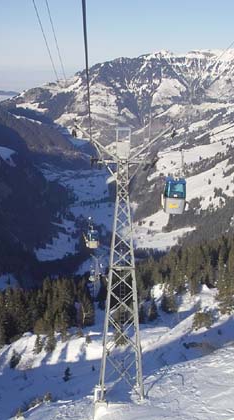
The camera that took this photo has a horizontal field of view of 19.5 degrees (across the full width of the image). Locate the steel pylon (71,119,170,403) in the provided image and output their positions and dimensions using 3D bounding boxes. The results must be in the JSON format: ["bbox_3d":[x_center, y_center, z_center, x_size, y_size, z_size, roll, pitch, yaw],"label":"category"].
[{"bbox_3d":[0.520,4.950,58.900,8.300,24.200,3.700,0,12,-3],"label":"steel pylon"}]

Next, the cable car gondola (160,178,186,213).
[{"bbox_3d":[3.400,-0.840,40.500,1.350,2.050,1.550,0,12,-2],"label":"cable car gondola"}]

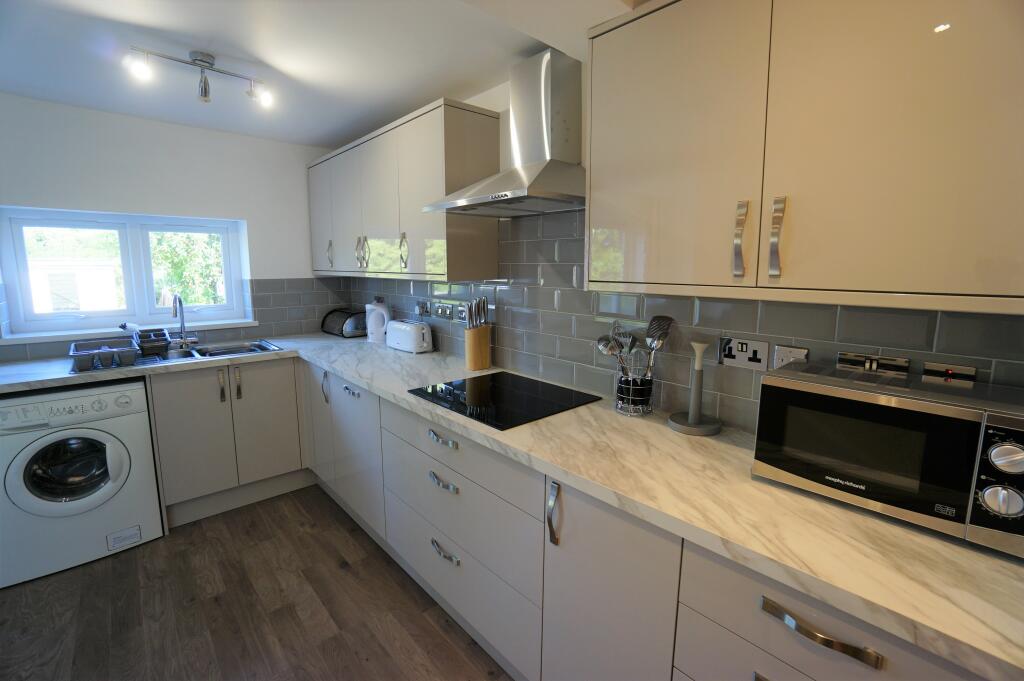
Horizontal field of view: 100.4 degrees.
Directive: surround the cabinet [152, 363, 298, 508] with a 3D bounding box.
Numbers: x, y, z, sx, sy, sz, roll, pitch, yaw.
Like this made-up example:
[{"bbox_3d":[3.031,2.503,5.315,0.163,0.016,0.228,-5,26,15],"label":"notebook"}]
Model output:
[{"bbox_3d":[-1.780,0.463,2.643,0.672,0.716,0.568,-8,13,-43],"label":"cabinet"}]

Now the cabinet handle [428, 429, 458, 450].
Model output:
[{"bbox_3d":[-0.242,0.354,1.517,0.030,0.024,0.170,-8,13,-43],"label":"cabinet handle"}]

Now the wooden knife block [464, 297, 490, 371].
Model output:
[{"bbox_3d":[-0.174,-0.035,2.190,0.115,0.370,0.085,-8,13,-43],"label":"wooden knife block"}]

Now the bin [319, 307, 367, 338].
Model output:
[{"bbox_3d":[-1.272,-0.137,3.291,0.225,0.187,0.370,-8,13,-43],"label":"bin"}]

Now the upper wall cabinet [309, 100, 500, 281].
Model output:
[{"bbox_3d":[-0.771,-0.778,2.605,0.320,0.783,1.718,-8,13,-43],"label":"upper wall cabinet"}]

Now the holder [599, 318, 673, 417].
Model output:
[{"bbox_3d":[0.449,0.086,1.542,0.160,0.357,0.215,-8,13,-43],"label":"holder"}]

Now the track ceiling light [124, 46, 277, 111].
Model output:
[{"bbox_3d":[-1.260,-1.068,1.732,0.490,0.192,0.100,-8,13,-43],"label":"track ceiling light"}]

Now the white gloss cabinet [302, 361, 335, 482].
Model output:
[{"bbox_3d":[-0.908,0.465,2.685,0.567,0.716,0.350,-8,13,-43],"label":"white gloss cabinet"}]

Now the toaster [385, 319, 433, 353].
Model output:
[{"bbox_3d":[-0.659,-0.036,2.717,0.300,0.190,0.155,9,12,41],"label":"toaster"}]

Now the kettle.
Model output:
[{"bbox_3d":[-0.922,-0.136,2.921,0.185,0.305,0.140,-3,10,-20],"label":"kettle"}]

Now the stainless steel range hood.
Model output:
[{"bbox_3d":[-0.015,-0.821,1.701,0.443,0.580,0.600,-8,13,-43],"label":"stainless steel range hood"}]

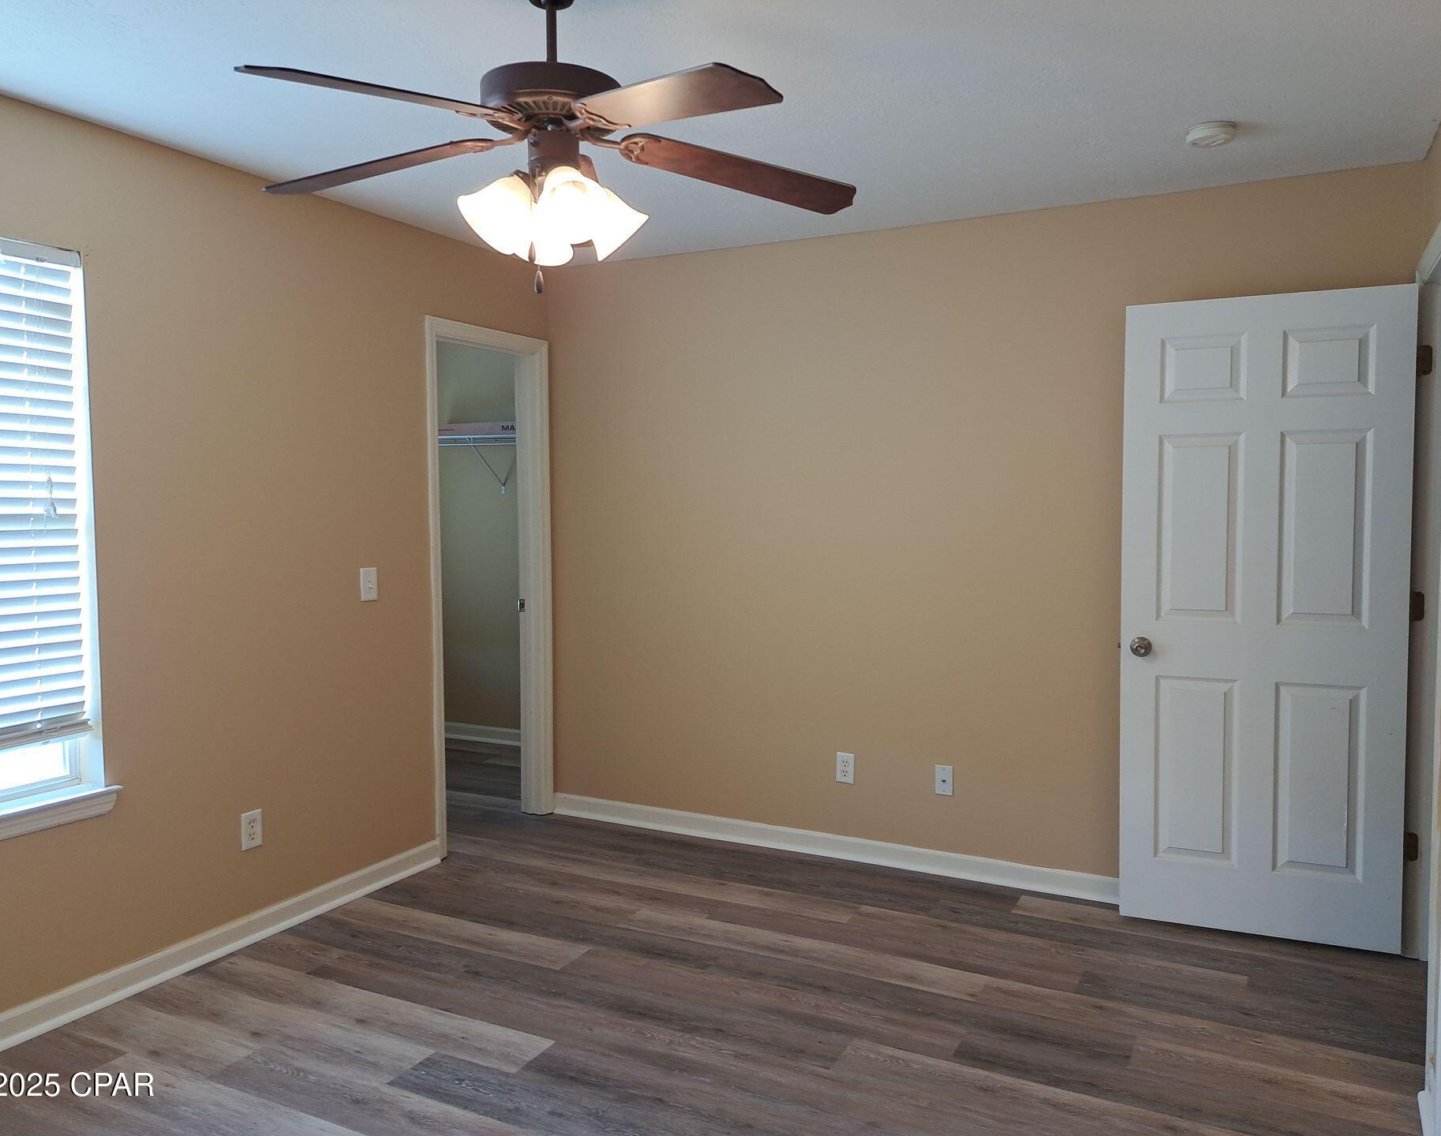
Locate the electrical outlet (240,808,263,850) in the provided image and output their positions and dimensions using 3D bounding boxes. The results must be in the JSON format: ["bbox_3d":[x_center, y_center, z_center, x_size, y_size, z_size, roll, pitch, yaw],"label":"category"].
[{"bbox_3d":[-1.507,0.844,3.381,0.008,0.118,0.075,1,4,28],"label":"electrical outlet"}]

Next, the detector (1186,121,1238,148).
[{"bbox_3d":[1.362,-1.197,2.914,0.130,0.038,0.130,1,4,28],"label":"detector"}]

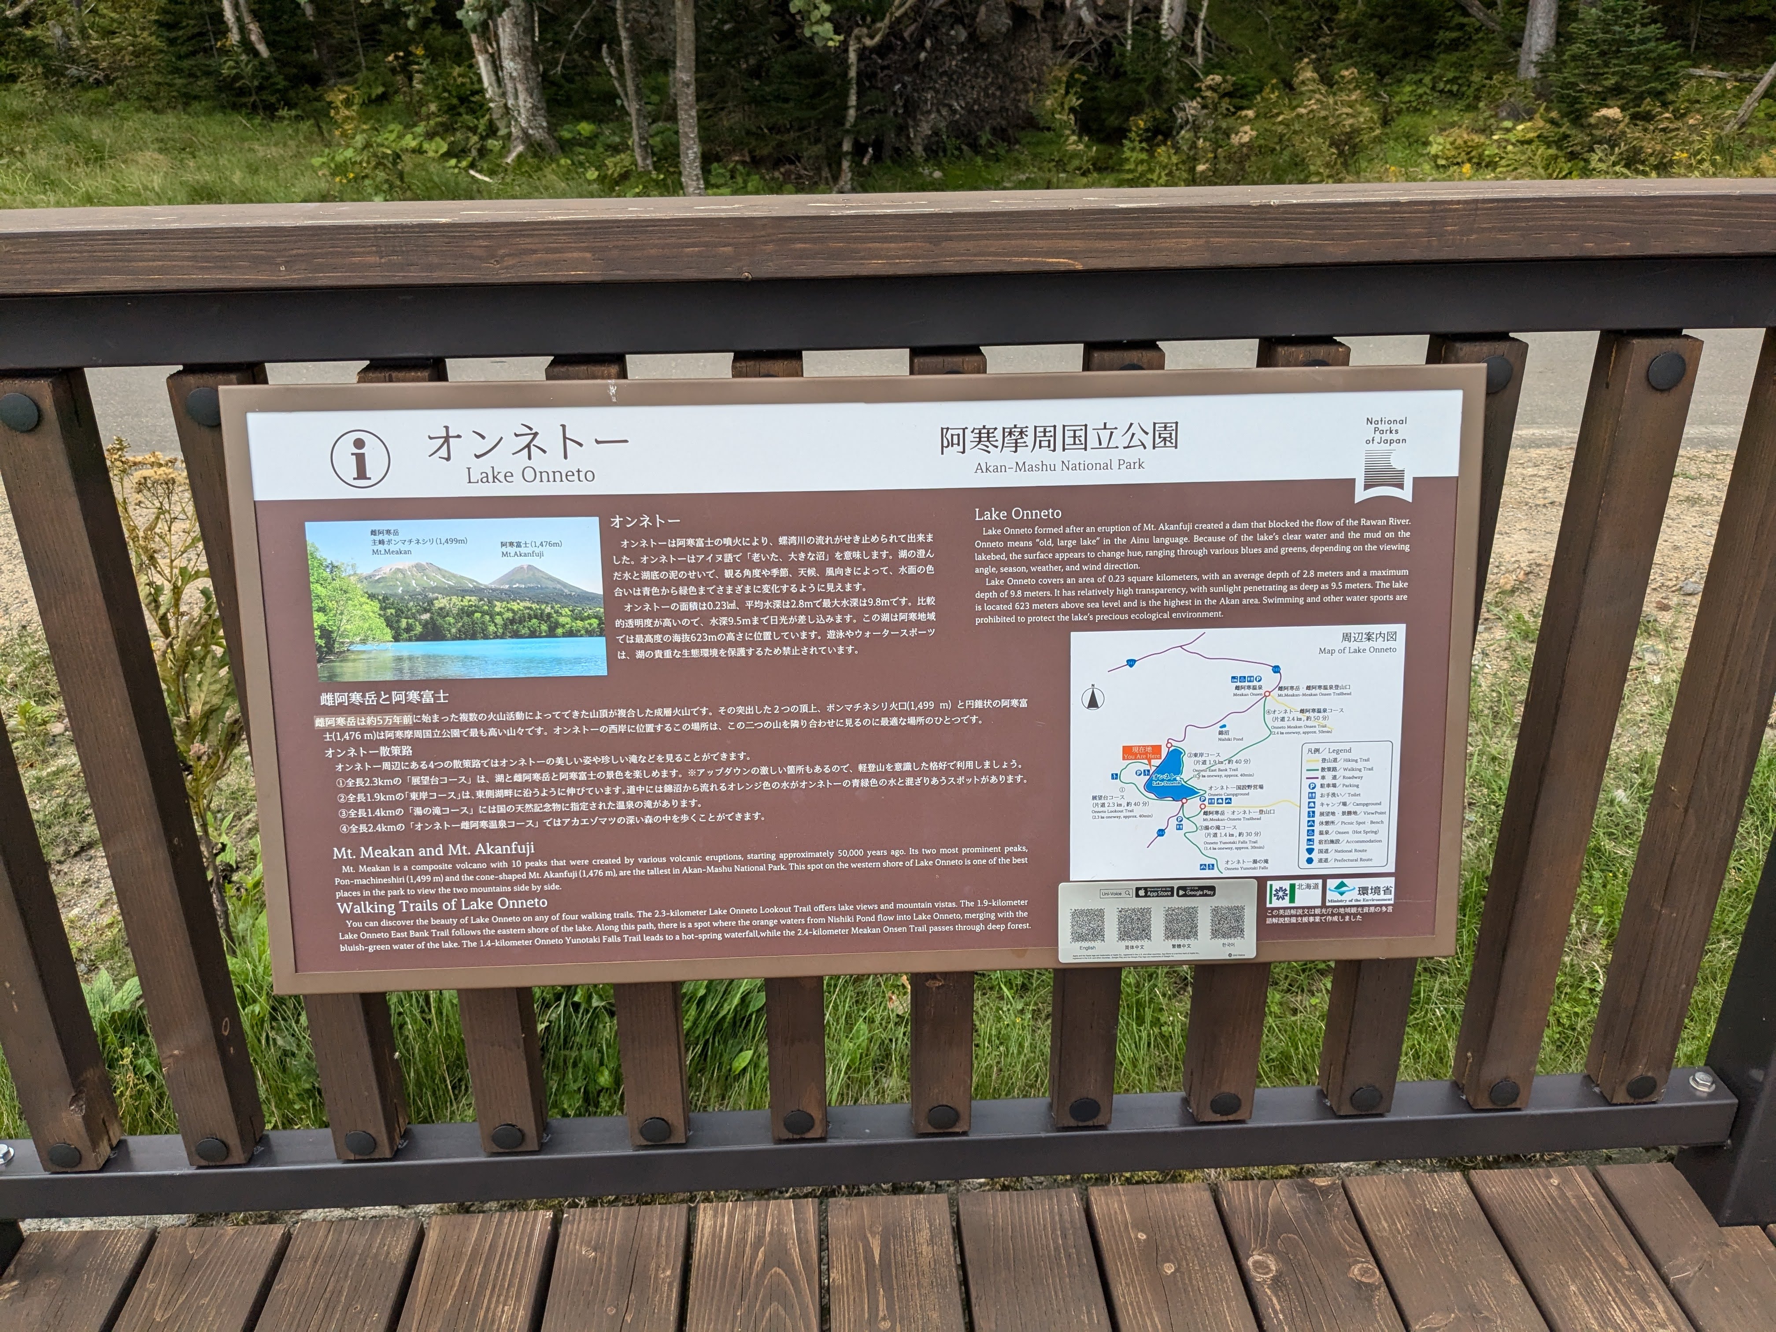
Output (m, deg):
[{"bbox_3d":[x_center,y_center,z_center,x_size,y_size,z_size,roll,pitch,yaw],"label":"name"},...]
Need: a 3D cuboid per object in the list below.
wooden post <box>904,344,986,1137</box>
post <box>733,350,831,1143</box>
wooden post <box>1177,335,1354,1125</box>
[{"bbox_3d":[0.054,0.109,1.323,0.059,0.818,0.058,-2,24,-2],"label":"wooden post"},{"bbox_3d":[-0.096,0.113,1.317,0.059,0.818,0.058,-2,24,-2],"label":"post"},{"bbox_3d":[0.353,0.100,1.336,0.059,0.818,0.058,-2,24,-2],"label":"wooden post"}]

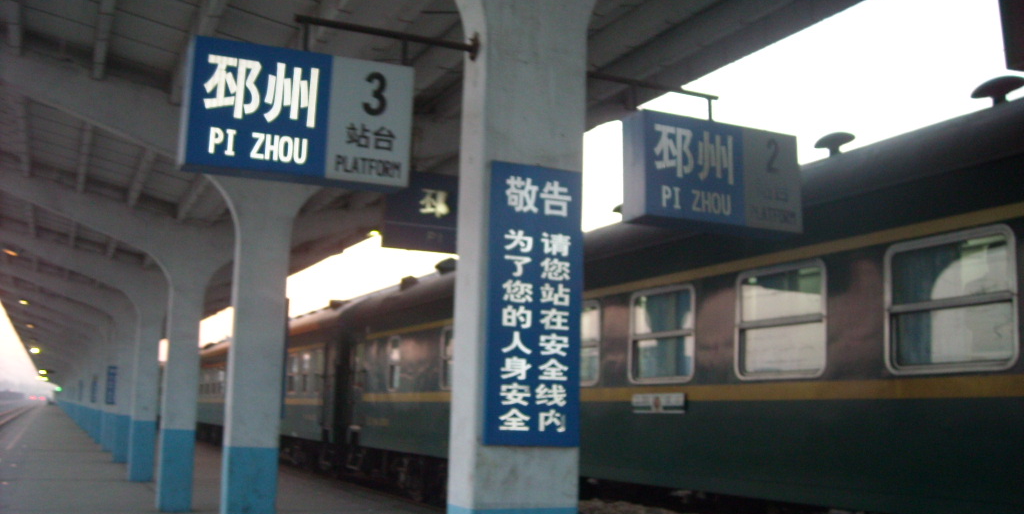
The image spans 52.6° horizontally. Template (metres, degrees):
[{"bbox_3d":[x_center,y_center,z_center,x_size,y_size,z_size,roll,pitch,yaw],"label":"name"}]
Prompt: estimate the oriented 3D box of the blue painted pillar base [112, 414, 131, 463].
[{"bbox_3d":[-9.644,4.554,25.741,0.470,1.183,0.277,5,-9,-24],"label":"blue painted pillar base"}]

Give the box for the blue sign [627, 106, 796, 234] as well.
[{"bbox_3d":[0.967,-0.378,4.940,0.896,0.490,0.187,5,-9,-24],"label":"blue sign"}]

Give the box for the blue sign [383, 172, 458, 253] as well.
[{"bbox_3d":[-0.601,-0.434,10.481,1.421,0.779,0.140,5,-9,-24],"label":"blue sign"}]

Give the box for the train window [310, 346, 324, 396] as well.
[{"bbox_3d":[-4.728,2.788,25.194,0.080,1.053,1.151,5,-9,-24],"label":"train window"}]

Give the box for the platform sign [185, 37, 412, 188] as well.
[{"bbox_3d":[-0.845,-0.552,4.128,0.886,0.506,0.187,5,-9,-24],"label":"platform sign"}]

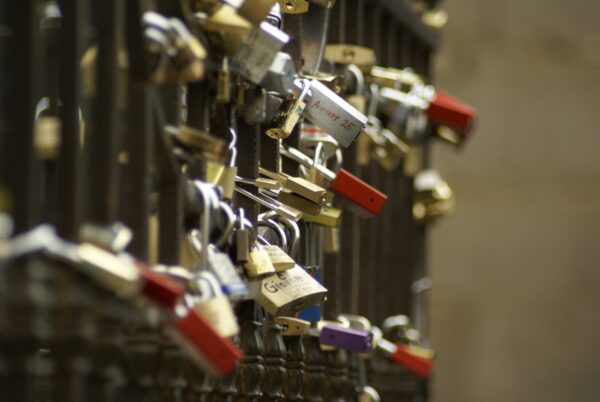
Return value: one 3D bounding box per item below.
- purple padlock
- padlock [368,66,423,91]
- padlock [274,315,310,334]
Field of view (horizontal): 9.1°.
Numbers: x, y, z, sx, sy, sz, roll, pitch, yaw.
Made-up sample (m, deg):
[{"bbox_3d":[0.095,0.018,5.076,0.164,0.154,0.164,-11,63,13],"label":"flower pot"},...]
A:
[{"bbox_3d":[0.042,0.118,3.200,0.054,0.016,0.042,11,3,-2],"label":"purple padlock"},{"bbox_3d":[0.088,-0.113,3.450,0.052,0.015,0.034,13,6,-12],"label":"padlock"},{"bbox_3d":[-0.007,0.103,3.120,0.036,0.013,0.052,9,6,3],"label":"padlock"}]

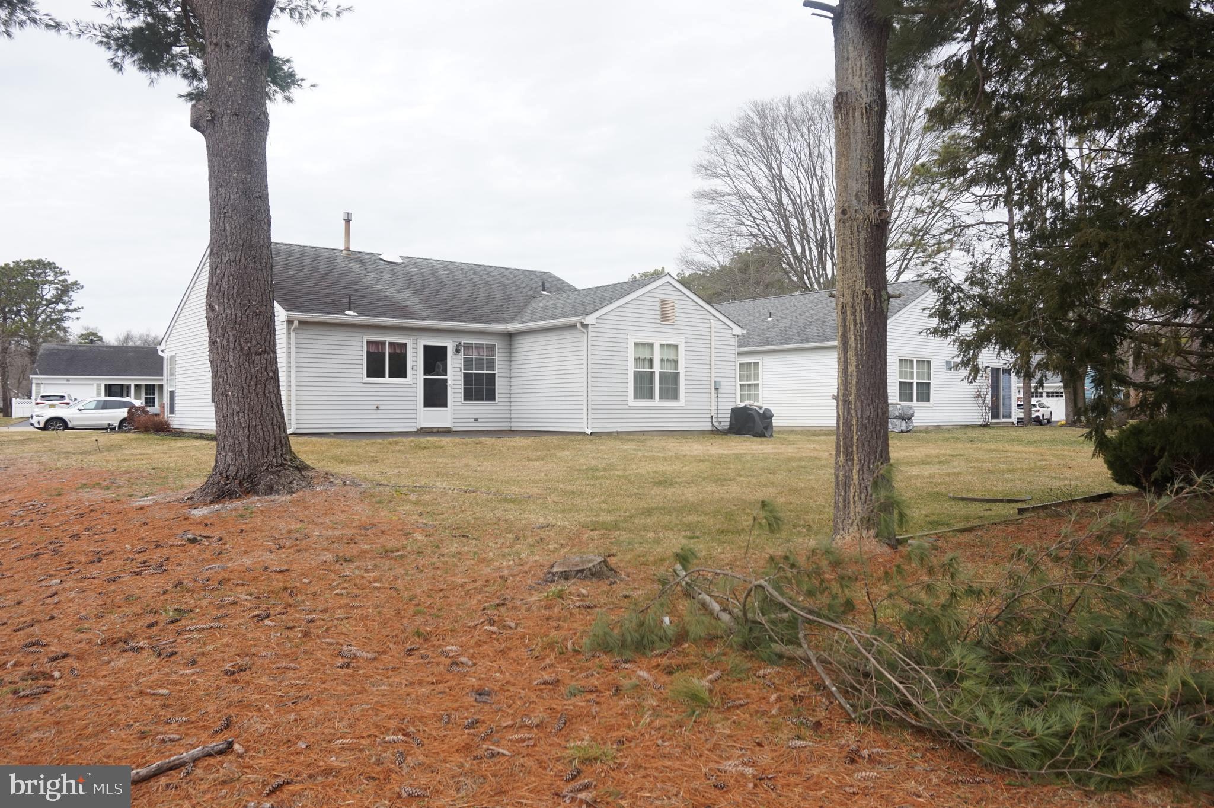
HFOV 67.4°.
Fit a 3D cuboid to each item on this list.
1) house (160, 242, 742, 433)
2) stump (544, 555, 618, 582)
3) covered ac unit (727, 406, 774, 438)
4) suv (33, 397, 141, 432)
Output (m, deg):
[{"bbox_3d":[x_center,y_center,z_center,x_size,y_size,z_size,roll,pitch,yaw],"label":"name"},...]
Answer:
[{"bbox_3d":[-5.070,-1.781,25.325,10.800,5.100,14.400,0,-1,-39],"label":"house"},{"bbox_3d":[-0.195,1.274,7.110,0.560,0.125,0.500,0,0,0],"label":"stump"},{"bbox_3d":[3.560,0.426,22.400,0.760,0.760,0.780,0,-1,-39],"label":"covered ac unit"},{"bbox_3d":[-23.499,0.531,41.397,4.720,1.680,1.950,0,-1,-39],"label":"suv"}]

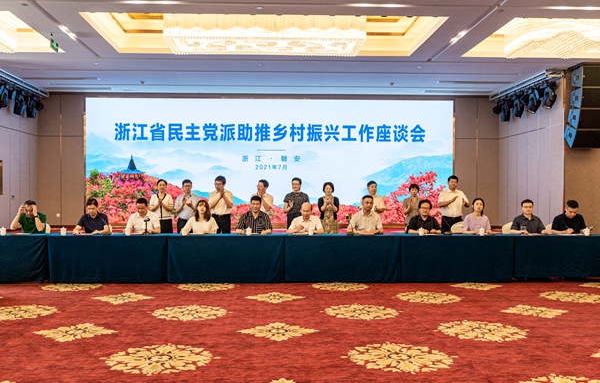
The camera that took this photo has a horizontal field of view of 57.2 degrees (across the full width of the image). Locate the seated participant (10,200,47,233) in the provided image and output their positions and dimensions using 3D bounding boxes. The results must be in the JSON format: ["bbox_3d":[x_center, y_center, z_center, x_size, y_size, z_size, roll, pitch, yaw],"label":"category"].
[{"bbox_3d":[-4.446,0.785,9.030,0.600,1.281,0.780,0,0,-9],"label":"seated participant"}]

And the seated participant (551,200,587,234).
[{"bbox_3d":[4.599,0.807,9.411,0.600,1.328,0.780,0,0,-2],"label":"seated participant"}]

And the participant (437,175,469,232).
[{"bbox_3d":[2.820,0.577,10.093,0.550,1.741,0.420,0,-1,-7],"label":"participant"}]

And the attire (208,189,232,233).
[{"bbox_3d":[-1.453,0.704,10.100,0.460,1.474,0.340,0,0,18],"label":"attire"}]

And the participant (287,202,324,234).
[{"bbox_3d":[0.092,0.812,9.200,0.620,1.256,0.780,0,0,0],"label":"participant"}]

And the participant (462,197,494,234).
[{"bbox_3d":[3.002,0.784,9.310,0.520,1.331,0.760,0,0,8],"label":"participant"}]

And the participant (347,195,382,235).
[{"bbox_3d":[1.088,0.766,9.288,0.600,1.403,0.780,0,0,-2],"label":"participant"}]

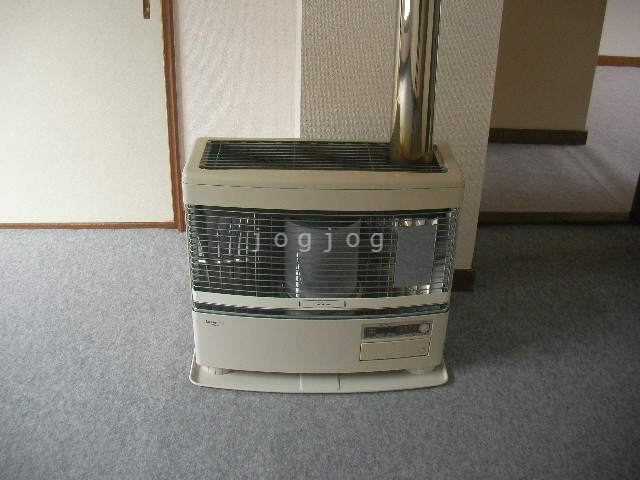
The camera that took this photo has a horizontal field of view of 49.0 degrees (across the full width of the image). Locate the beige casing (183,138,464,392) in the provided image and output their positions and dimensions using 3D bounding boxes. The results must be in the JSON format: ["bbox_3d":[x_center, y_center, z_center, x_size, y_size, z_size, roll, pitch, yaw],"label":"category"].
[{"bbox_3d":[0.003,0.064,1.957,0.710,0.580,0.410,1,23,-2],"label":"beige casing"}]

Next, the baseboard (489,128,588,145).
[{"bbox_3d":[1.216,-0.577,3.947,0.600,0.082,0.018,0,24,-4],"label":"baseboard"}]

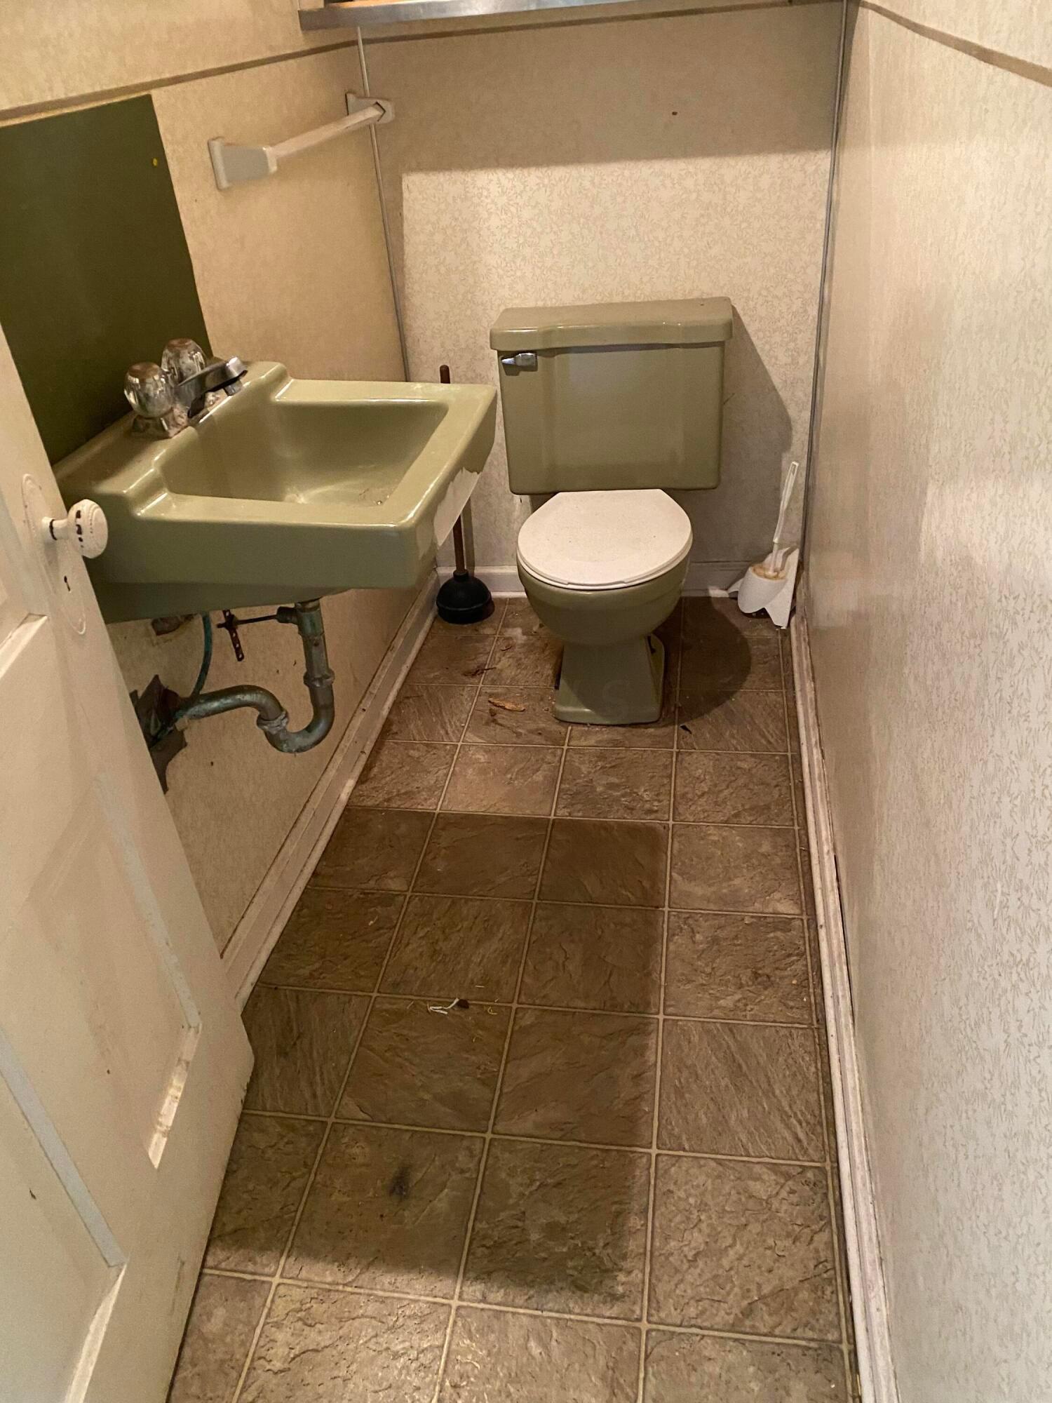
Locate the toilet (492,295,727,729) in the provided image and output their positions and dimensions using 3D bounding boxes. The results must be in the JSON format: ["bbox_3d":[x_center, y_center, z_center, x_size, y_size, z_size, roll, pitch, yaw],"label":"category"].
[{"bbox_3d":[0.180,-0.389,2.282,0.508,0.748,0.712,0,34,8],"label":"toilet"}]

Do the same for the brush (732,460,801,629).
[{"bbox_3d":[0.576,-0.380,2.546,0.139,0.384,0.148,7,35,18],"label":"brush"}]

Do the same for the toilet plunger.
[{"bbox_3d":[-0.178,-0.508,2.618,0.148,0.628,0.152,1,34,10],"label":"toilet plunger"}]

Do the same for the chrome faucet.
[{"bbox_3d":[-0.436,-0.414,1.387,0.143,0.086,0.159,1,34,10],"label":"chrome faucet"}]

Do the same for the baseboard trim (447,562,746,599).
[{"bbox_3d":[0.213,-0.318,2.766,0.912,0.092,0.023,1,34,10],"label":"baseboard trim"}]

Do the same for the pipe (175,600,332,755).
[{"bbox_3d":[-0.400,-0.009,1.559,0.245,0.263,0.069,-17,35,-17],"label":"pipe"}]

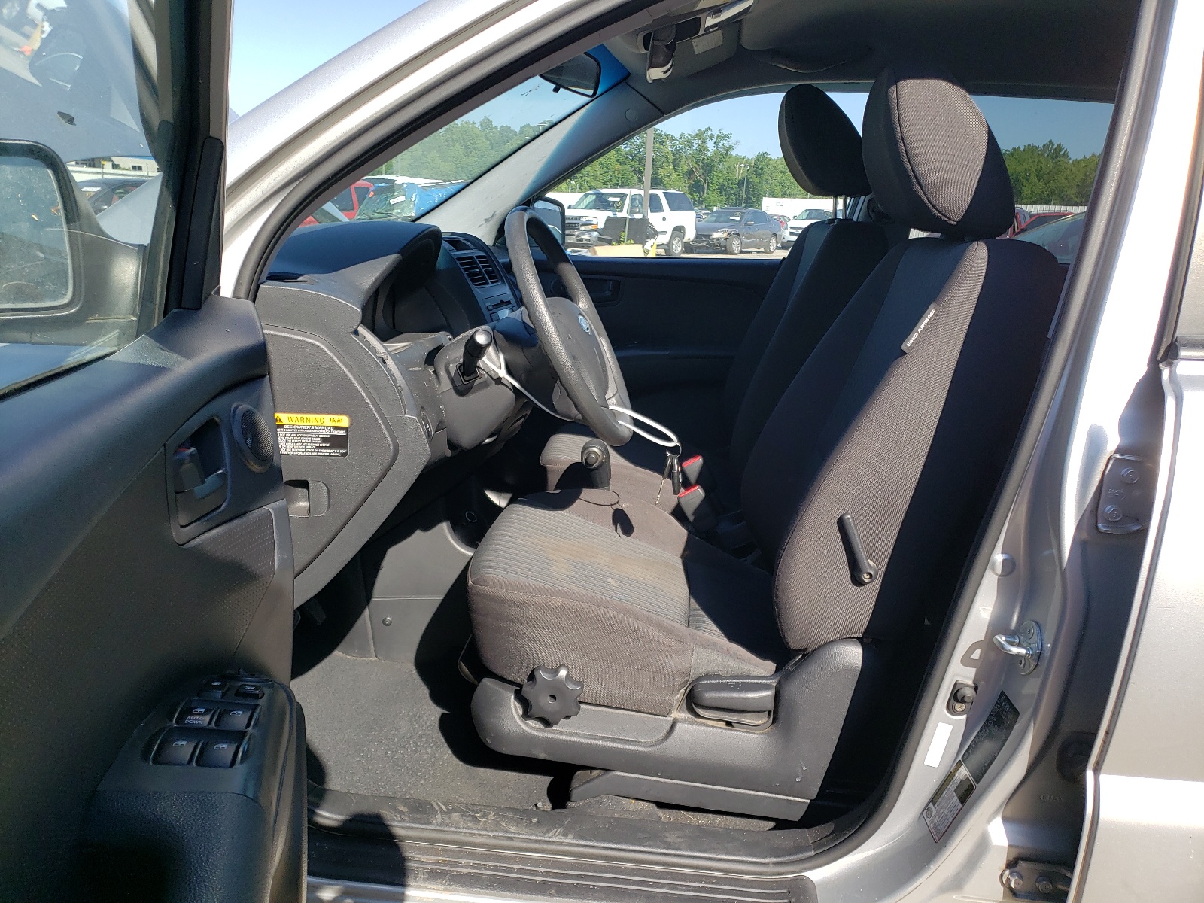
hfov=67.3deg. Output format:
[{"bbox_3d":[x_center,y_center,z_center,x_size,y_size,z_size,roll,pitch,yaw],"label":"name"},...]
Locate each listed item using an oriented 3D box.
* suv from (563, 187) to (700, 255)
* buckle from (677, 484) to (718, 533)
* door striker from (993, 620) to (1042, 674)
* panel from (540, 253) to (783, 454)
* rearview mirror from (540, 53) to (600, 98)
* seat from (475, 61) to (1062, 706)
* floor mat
[{"bbox_3d":[0.610,-6.400,25.100,2.000,1.900,5.050,13,18,35],"label":"suv"},{"bbox_3d":[0.179,0.108,1.673,0.042,0.082,0.026,-23,11,12],"label":"buckle"},{"bbox_3d":[0.439,0.206,0.953,0.043,0.058,0.045,0,15,-7],"label":"door striker"},{"bbox_3d":[0.126,-0.203,2.426,0.950,0.610,0.100,4,15,6],"label":"panel"},{"bbox_3d":[-0.082,-0.678,1.587,0.045,0.070,0.240,20,22,28],"label":"rearview mirror"},{"bbox_3d":[0.223,-0.072,1.355,0.760,0.930,0.510,4,15,6],"label":"seat"},{"bbox_3d":[-0.297,0.432,1.496,0.570,0.025,0.460,4,15,6],"label":"floor mat"}]

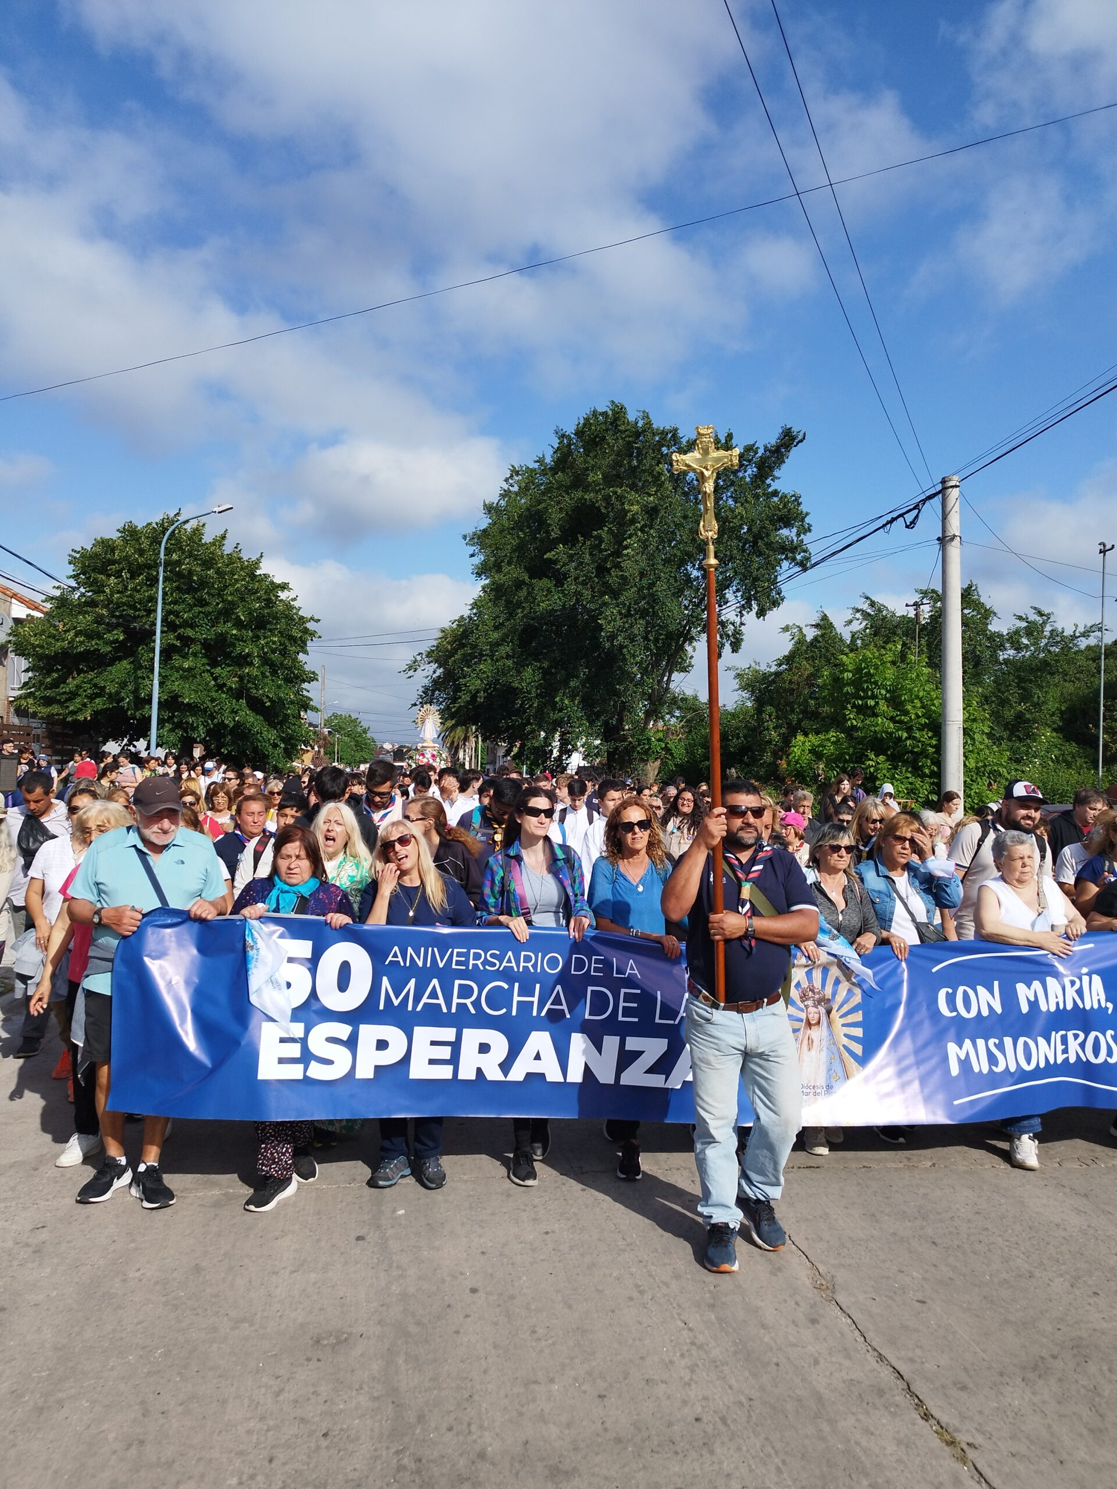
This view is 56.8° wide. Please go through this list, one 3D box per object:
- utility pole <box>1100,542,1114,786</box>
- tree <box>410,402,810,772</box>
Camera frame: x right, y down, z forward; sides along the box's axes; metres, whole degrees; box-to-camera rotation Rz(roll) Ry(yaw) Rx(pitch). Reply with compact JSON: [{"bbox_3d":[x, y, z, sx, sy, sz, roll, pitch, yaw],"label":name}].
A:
[{"bbox_3d":[9.000,-0.710,17.000,0.200,5.200,0.130,1,0,0],"label":"utility pole"},{"bbox_3d":[1.450,-3.850,29.000,11.200,11.400,10.500,1,0,0],"label":"tree"}]

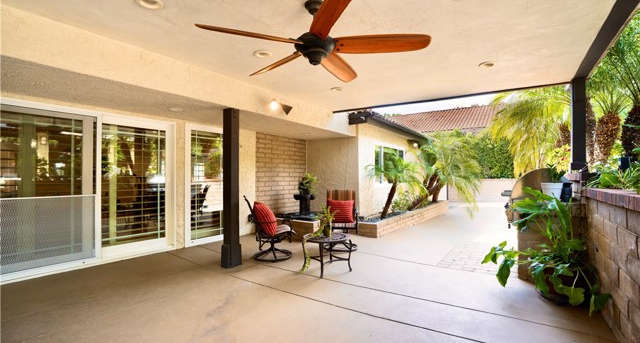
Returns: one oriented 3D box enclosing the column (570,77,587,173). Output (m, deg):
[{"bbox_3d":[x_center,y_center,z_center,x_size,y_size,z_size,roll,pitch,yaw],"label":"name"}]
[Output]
[{"bbox_3d":[3.660,-0.670,4.040,0.160,1.370,0.160,-1,-1,35],"label":"column"}]

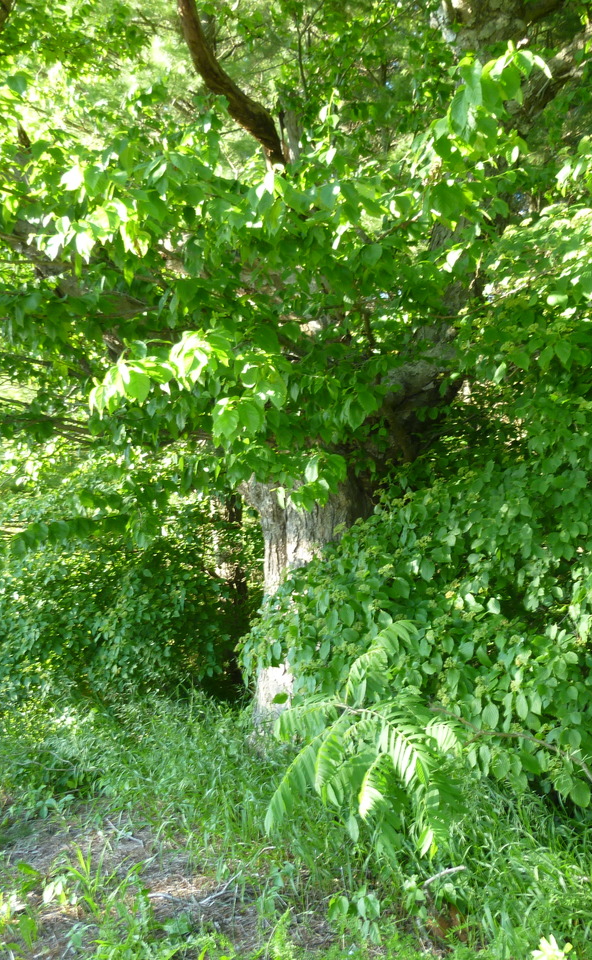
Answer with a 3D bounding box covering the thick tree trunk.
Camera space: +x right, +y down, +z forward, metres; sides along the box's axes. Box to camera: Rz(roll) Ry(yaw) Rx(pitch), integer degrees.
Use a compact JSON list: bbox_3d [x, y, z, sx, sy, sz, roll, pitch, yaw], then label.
[{"bbox_3d":[0.073,0.720,5.400,0.750,1.500,0.720,0,1,0],"label":"thick tree trunk"}]

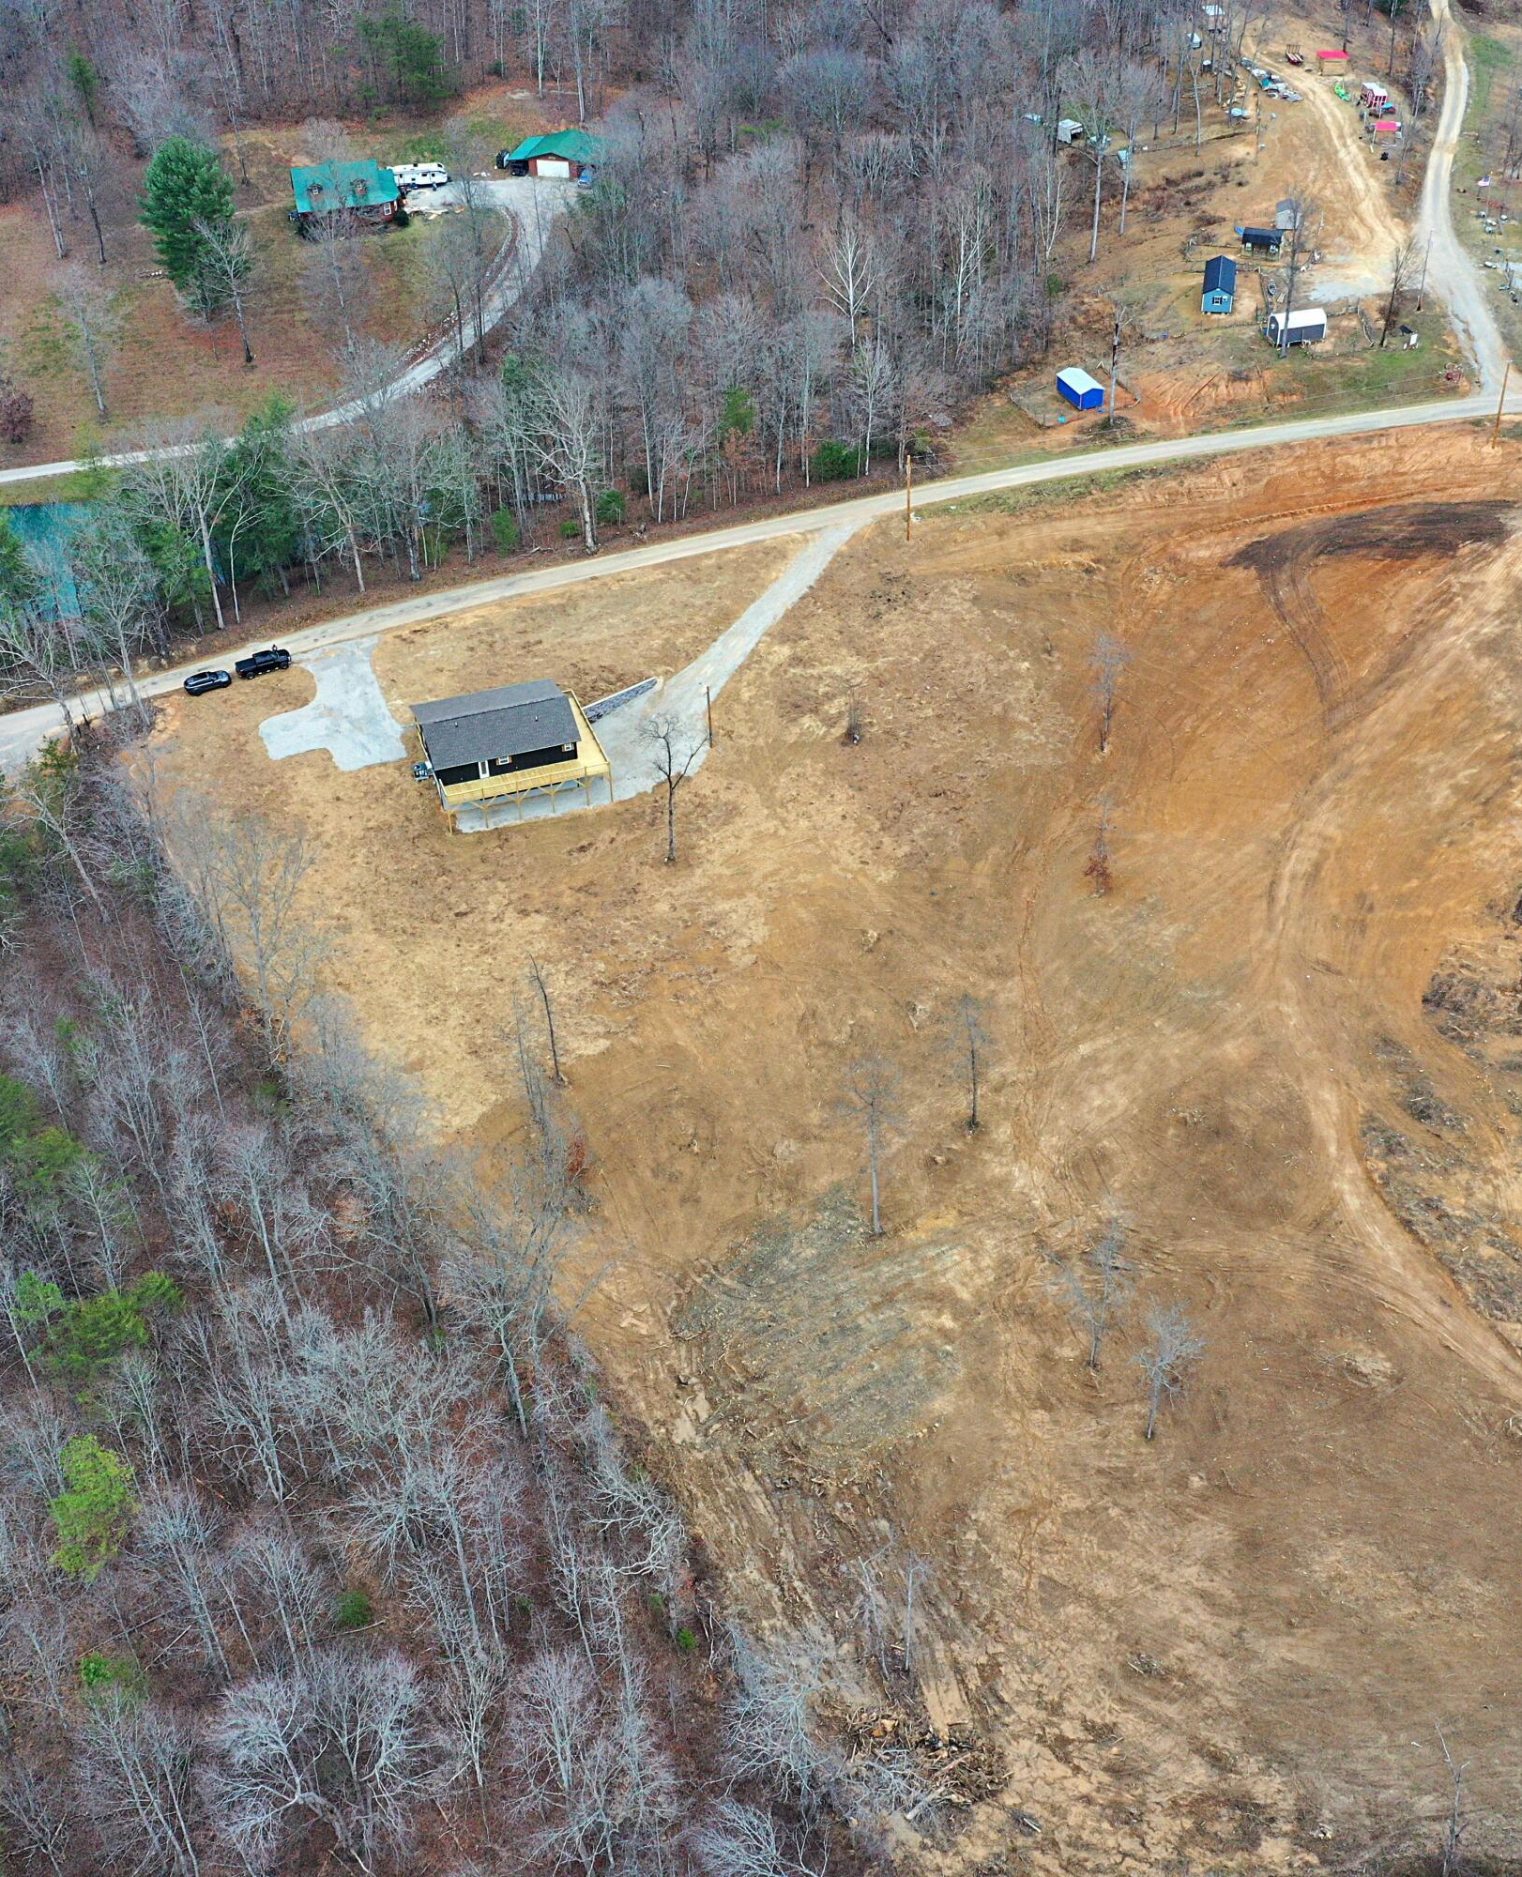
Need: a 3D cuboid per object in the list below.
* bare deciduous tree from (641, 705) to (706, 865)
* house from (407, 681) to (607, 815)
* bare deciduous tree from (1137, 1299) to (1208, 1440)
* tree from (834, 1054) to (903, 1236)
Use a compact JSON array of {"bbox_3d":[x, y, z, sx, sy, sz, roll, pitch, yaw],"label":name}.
[{"bbox_3d":[-8.600,-13.800,200.200,5.900,16.400,5.900,-3,37,0],"label":"bare deciduous tree"},{"bbox_3d":[-24.600,-18.800,215.000,16.200,7.000,15.000,-13,38,-13],"label":"house"},{"bbox_3d":[26.500,28.800,146.300,4.700,13.400,4.700,-3,37,0],"label":"bare deciduous tree"},{"bbox_3d":[8.500,15.400,161.000,4.900,17.600,4.900,-3,37,0],"label":"tree"}]

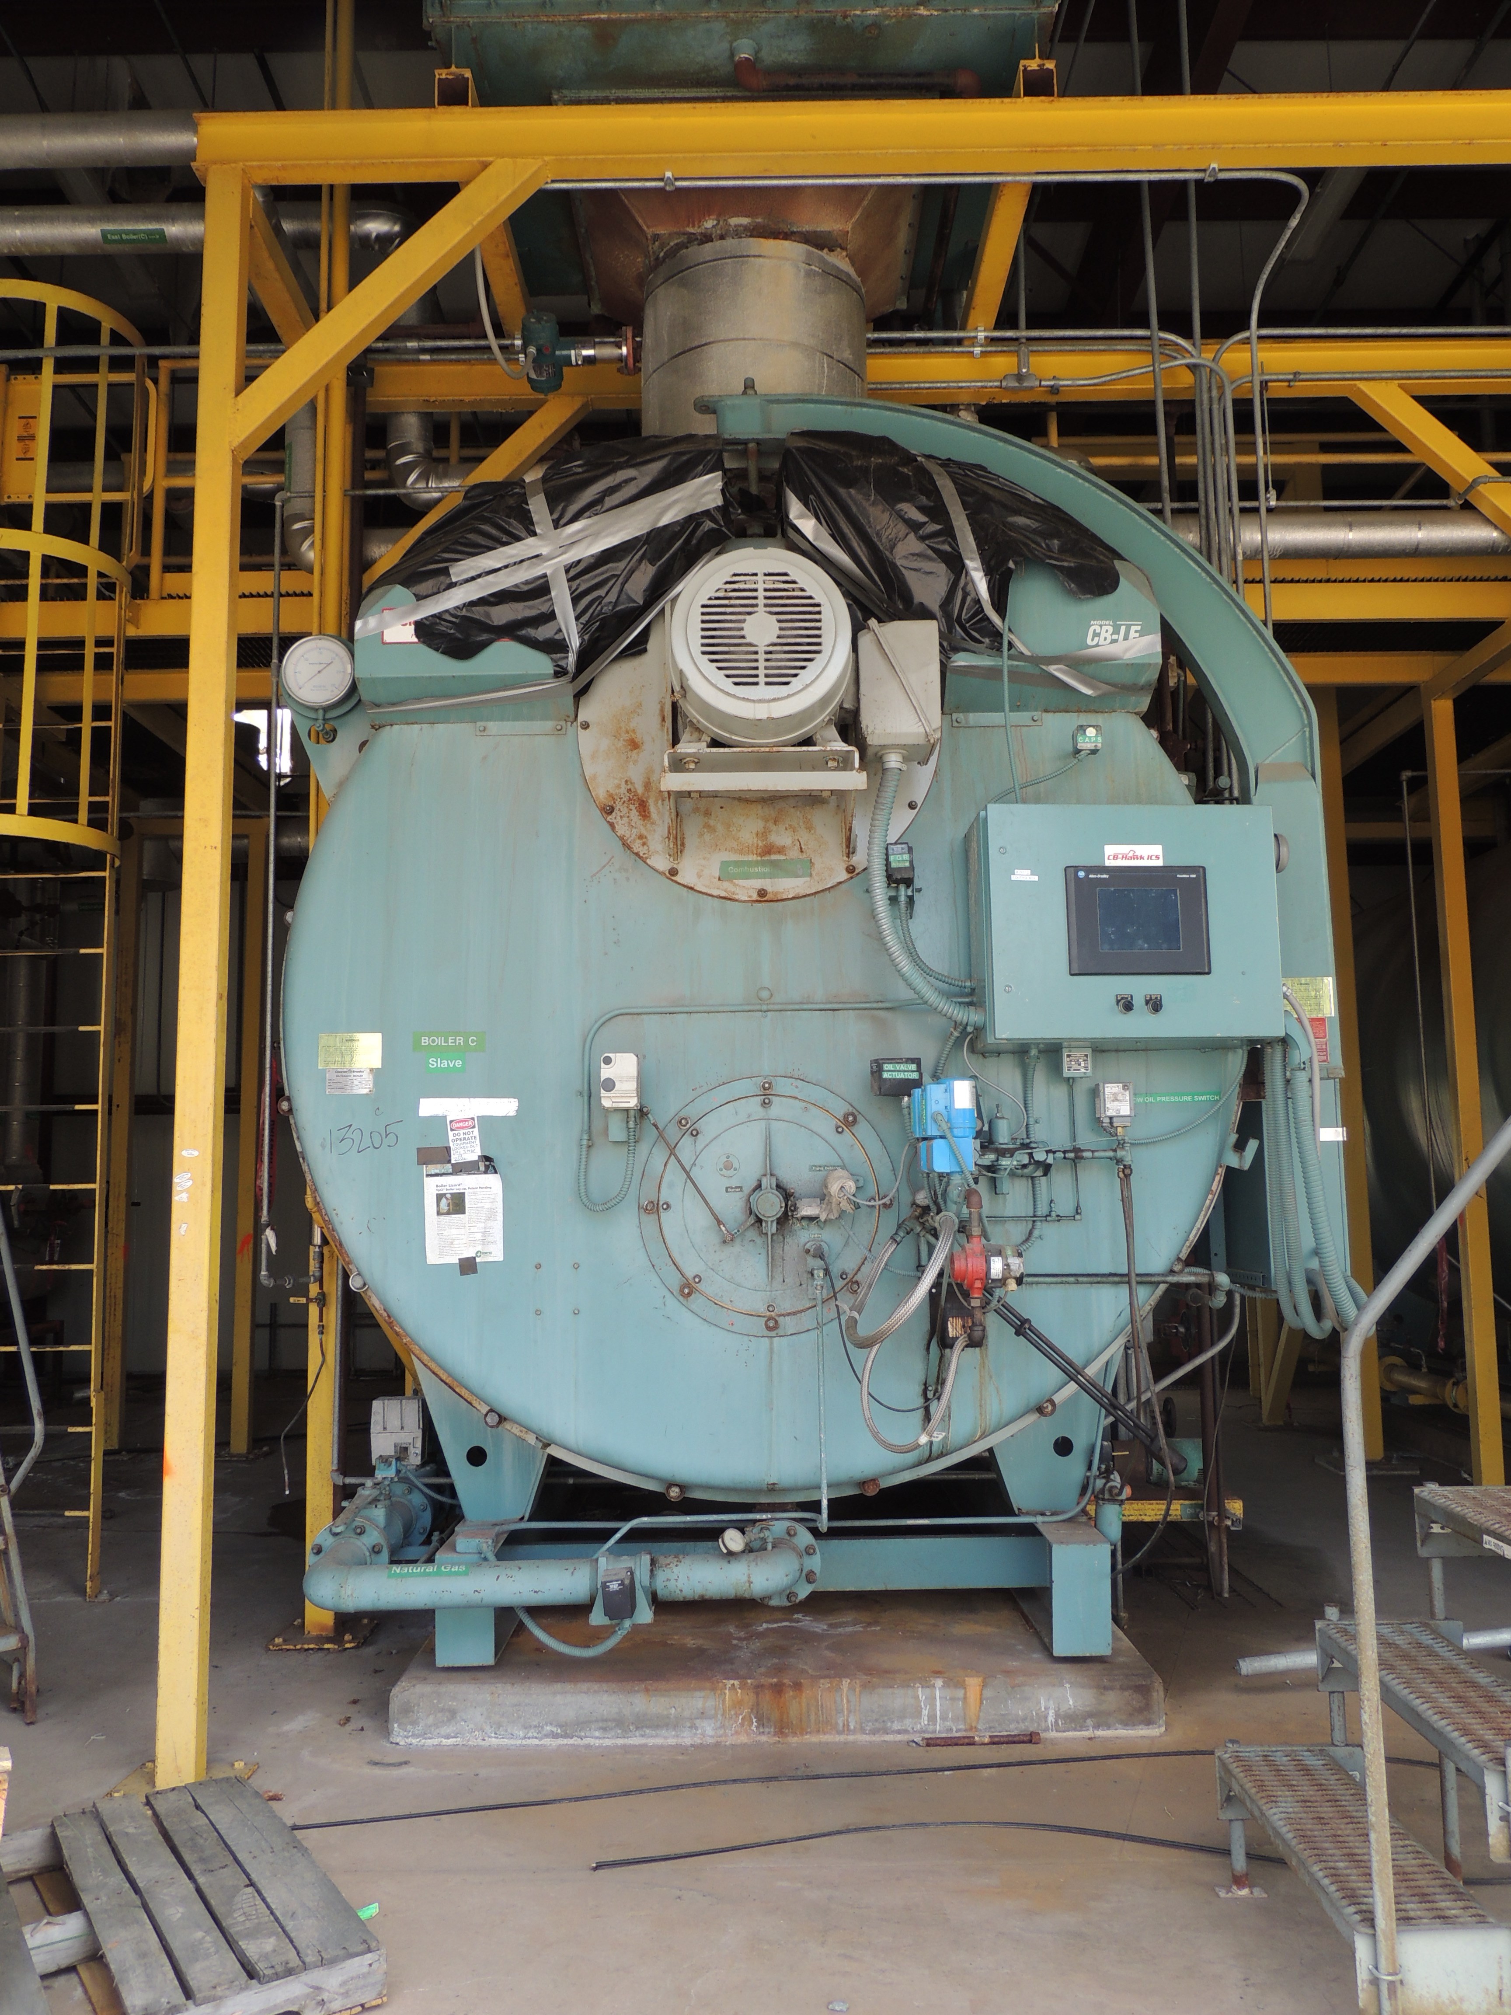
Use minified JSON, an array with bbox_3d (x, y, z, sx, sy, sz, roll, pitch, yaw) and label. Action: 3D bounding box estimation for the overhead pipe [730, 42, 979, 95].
[{"bbox_3d":[0.282,-2.646,4.600,0.700,0.120,0.080,-1,-7,0],"label":"overhead pipe"}]

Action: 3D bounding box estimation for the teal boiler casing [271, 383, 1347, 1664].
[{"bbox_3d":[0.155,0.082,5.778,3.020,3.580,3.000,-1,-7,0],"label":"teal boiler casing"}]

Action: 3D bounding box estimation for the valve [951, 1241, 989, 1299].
[{"bbox_3d":[0.575,0.703,4.360,0.100,0.155,0.110,-1,-7,0],"label":"valve"}]

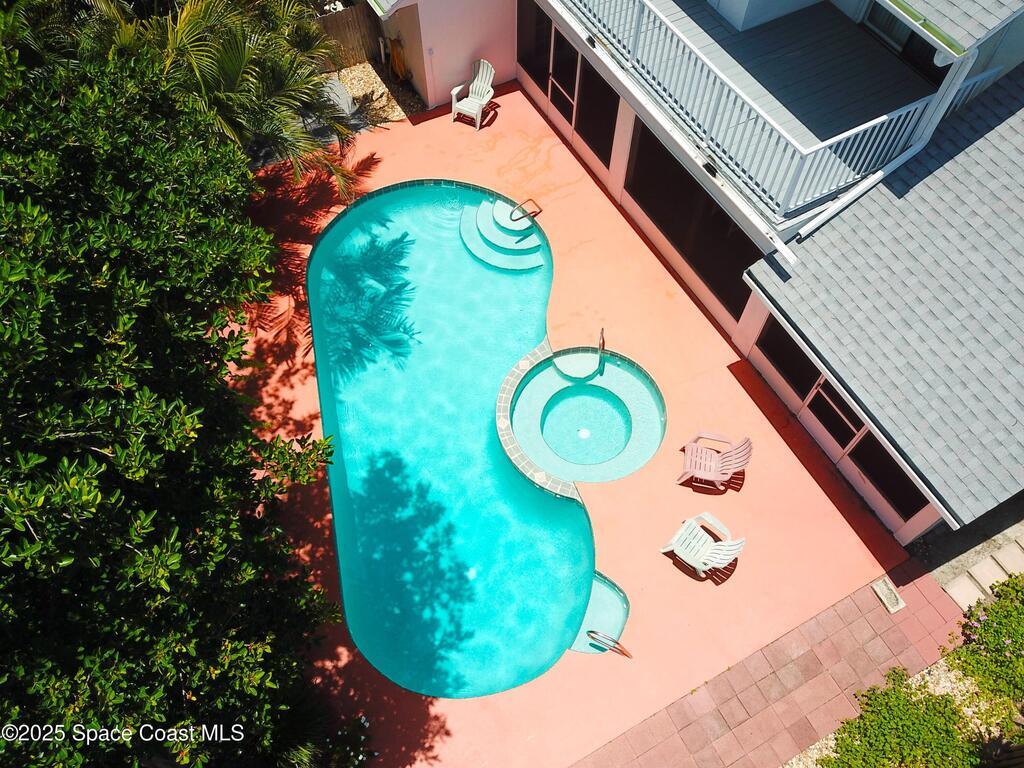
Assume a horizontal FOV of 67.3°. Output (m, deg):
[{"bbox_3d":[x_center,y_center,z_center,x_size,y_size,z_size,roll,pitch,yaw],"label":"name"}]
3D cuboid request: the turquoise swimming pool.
[{"bbox_3d":[-1.036,0.419,12.912,4.309,1.350,9.314,-8,60,-5],"label":"turquoise swimming pool"}]

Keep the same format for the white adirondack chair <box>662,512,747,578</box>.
[{"bbox_3d":[2.637,2.211,10.573,0.860,0.930,0.770,36,66,19],"label":"white adirondack chair"}]

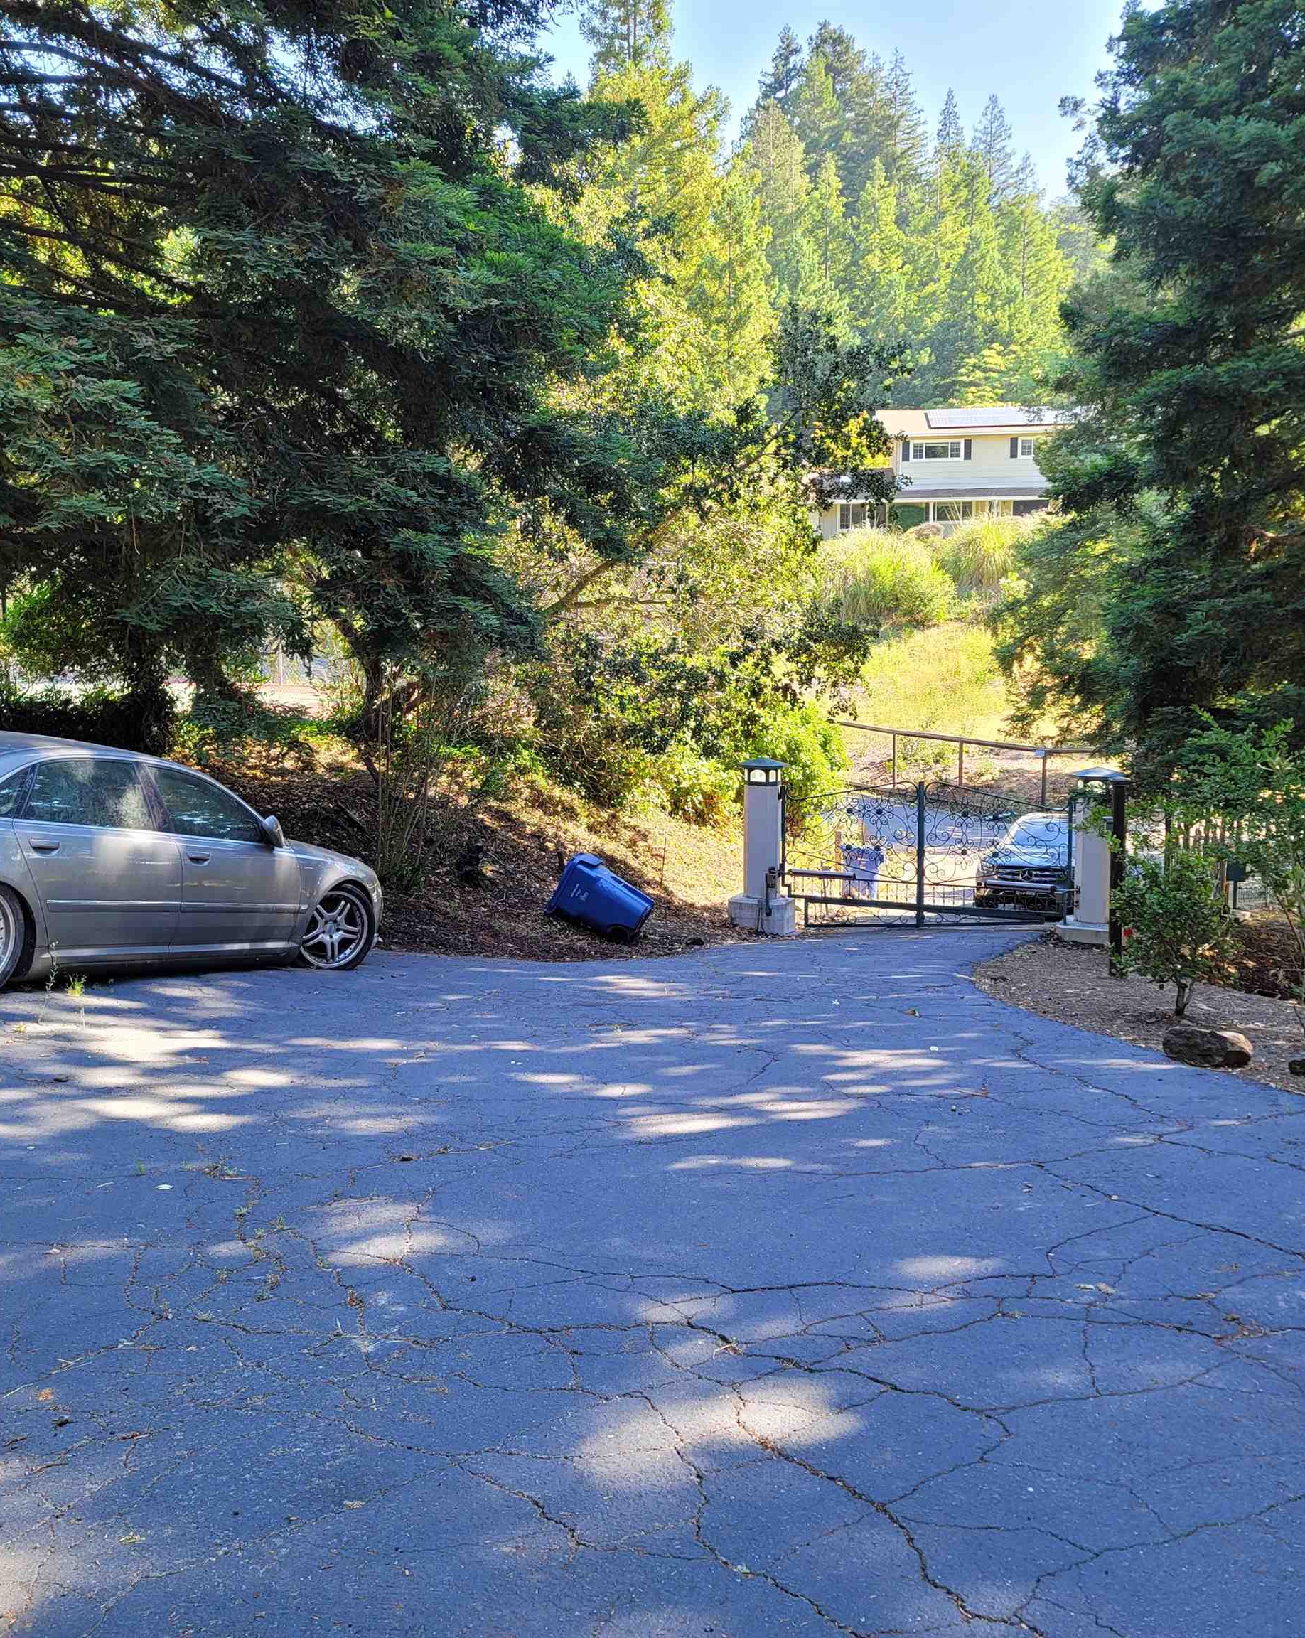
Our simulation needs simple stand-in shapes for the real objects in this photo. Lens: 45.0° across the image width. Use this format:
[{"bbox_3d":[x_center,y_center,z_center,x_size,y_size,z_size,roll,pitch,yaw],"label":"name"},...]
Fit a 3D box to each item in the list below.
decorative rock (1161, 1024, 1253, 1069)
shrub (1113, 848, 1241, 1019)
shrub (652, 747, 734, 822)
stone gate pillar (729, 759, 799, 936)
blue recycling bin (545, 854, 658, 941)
[{"bbox_3d":[3.368,1.379,9.550,0.550,0.240,0.370,1,3,17],"label":"decorative rock"},{"bbox_3d":[3.985,0.863,12.000,0.950,1.280,0.950,1,3,18],"label":"shrub"},{"bbox_3d":[0.559,-0.488,22.000,1.200,1.120,1.100,0,2,0],"label":"shrub"},{"bbox_3d":[1.357,0.344,19.300,0.720,2.170,0.720,0,2,11],"label":"stone gate pillar"},{"bbox_3d":[-0.574,0.866,17.400,1.060,0.760,0.620,23,-3,19],"label":"blue recycling bin"}]

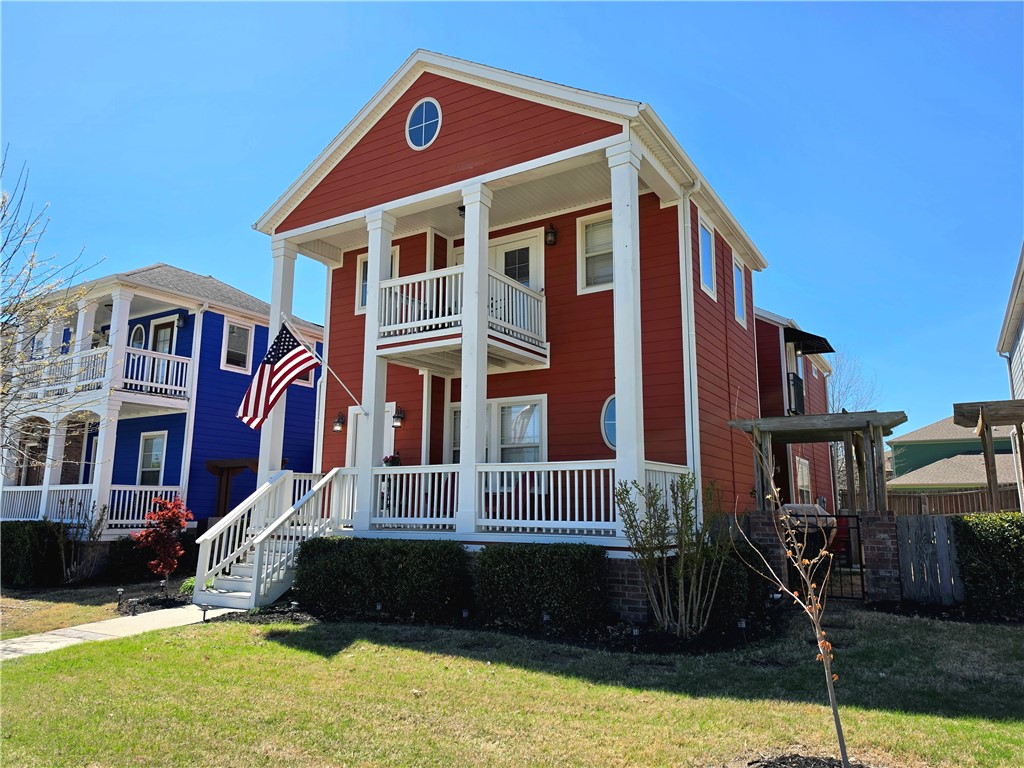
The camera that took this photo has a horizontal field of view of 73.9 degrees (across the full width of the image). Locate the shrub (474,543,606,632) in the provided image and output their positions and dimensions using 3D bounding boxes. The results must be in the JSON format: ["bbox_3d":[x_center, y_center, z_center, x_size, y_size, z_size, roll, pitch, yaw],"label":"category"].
[{"bbox_3d":[0.352,2.466,8.427,1.503,0.945,0.751,-5,-11,32],"label":"shrub"}]

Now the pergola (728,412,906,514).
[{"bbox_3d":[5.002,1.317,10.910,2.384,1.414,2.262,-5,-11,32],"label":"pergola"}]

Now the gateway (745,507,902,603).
[{"bbox_3d":[4.524,2.461,9.905,1.955,1.212,0.404,-5,-11,32],"label":"gateway"}]

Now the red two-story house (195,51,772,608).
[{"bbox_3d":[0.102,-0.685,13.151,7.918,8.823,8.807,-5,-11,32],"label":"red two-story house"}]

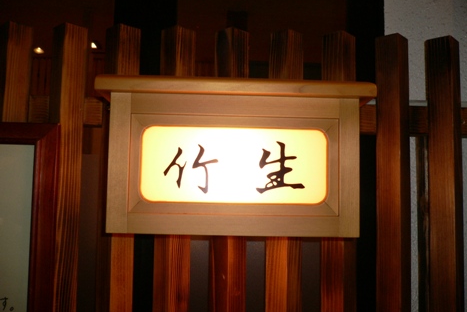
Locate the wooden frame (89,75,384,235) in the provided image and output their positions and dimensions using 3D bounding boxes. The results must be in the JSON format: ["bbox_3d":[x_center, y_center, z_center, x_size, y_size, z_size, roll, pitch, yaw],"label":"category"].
[{"bbox_3d":[0.003,0.007,0.921,0.514,0.284,0.139,1,-4,-1],"label":"wooden frame"}]

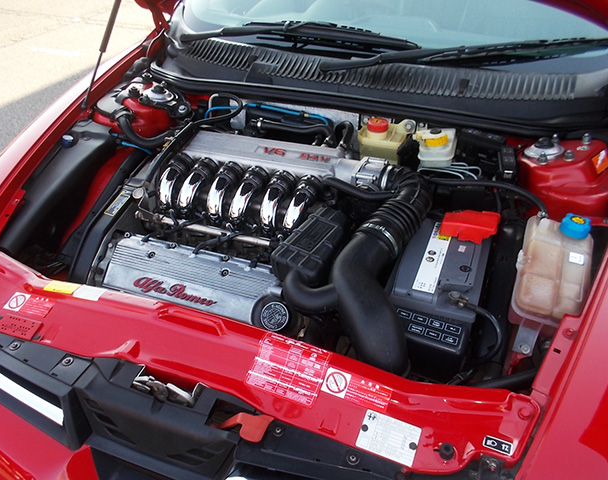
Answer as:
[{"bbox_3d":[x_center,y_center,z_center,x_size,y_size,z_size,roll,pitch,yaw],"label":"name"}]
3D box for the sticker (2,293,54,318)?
[{"bbox_3d":[-0.541,0.127,1.057,0.102,0.003,0.040,7,53,15],"label":"sticker"}]

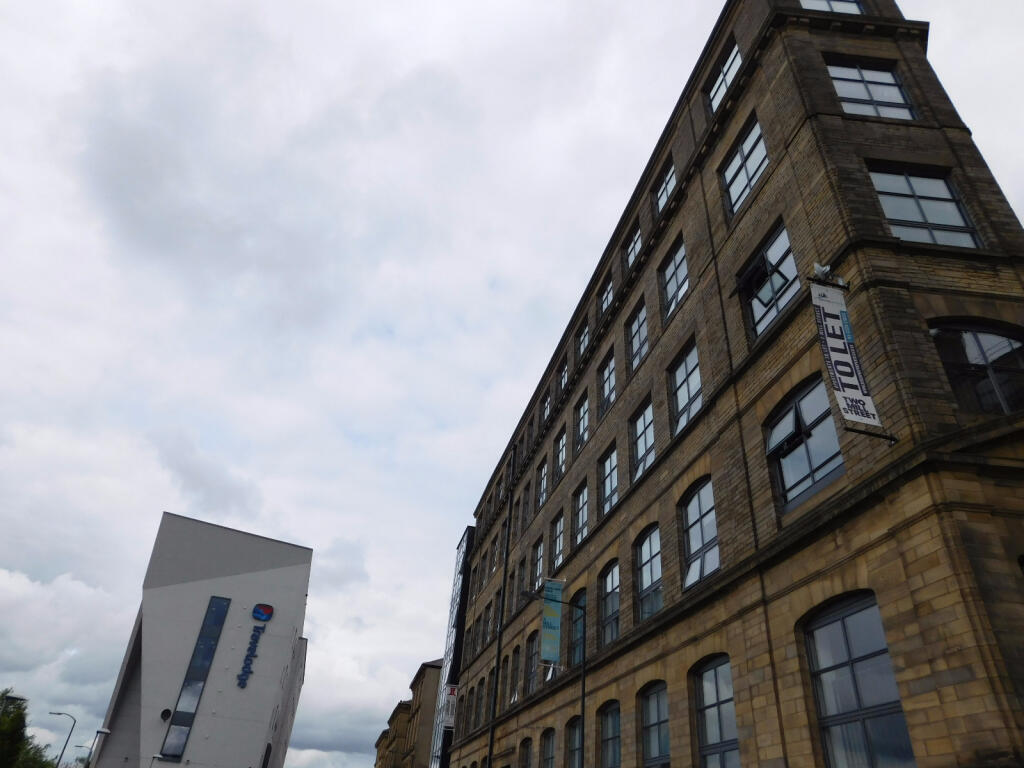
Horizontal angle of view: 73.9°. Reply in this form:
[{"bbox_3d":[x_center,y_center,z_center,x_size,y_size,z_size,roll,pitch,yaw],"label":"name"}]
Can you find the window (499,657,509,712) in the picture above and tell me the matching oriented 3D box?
[{"bbox_3d":[-0.254,13.635,30.849,0.180,2.240,1.365,11,-35,-9],"label":"window"}]

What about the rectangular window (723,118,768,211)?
[{"bbox_3d":[5.842,-5.390,16.895,0.180,1.890,1.890,11,-35,-9],"label":"rectangular window"}]

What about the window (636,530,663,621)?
[{"bbox_3d":[3.536,4.793,17.322,0.200,2.006,1.680,11,-35,-9],"label":"window"}]

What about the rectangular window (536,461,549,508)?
[{"bbox_3d":[1.484,4.523,30.950,0.200,2.040,1.714,11,-35,-9],"label":"rectangular window"}]

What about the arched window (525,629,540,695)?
[{"bbox_3d":[0.898,11.019,26.890,0.180,2.254,1.820,11,-35,-9],"label":"arched window"}]

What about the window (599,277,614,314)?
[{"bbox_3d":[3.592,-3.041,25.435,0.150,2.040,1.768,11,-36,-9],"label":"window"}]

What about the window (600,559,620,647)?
[{"bbox_3d":[2.936,6.412,19.951,0.180,2.191,1.610,11,-35,-9],"label":"window"}]

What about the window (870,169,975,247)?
[{"bbox_3d":[7.649,-3.311,12.810,1.750,2.065,0.180,6,-35,-1],"label":"window"}]

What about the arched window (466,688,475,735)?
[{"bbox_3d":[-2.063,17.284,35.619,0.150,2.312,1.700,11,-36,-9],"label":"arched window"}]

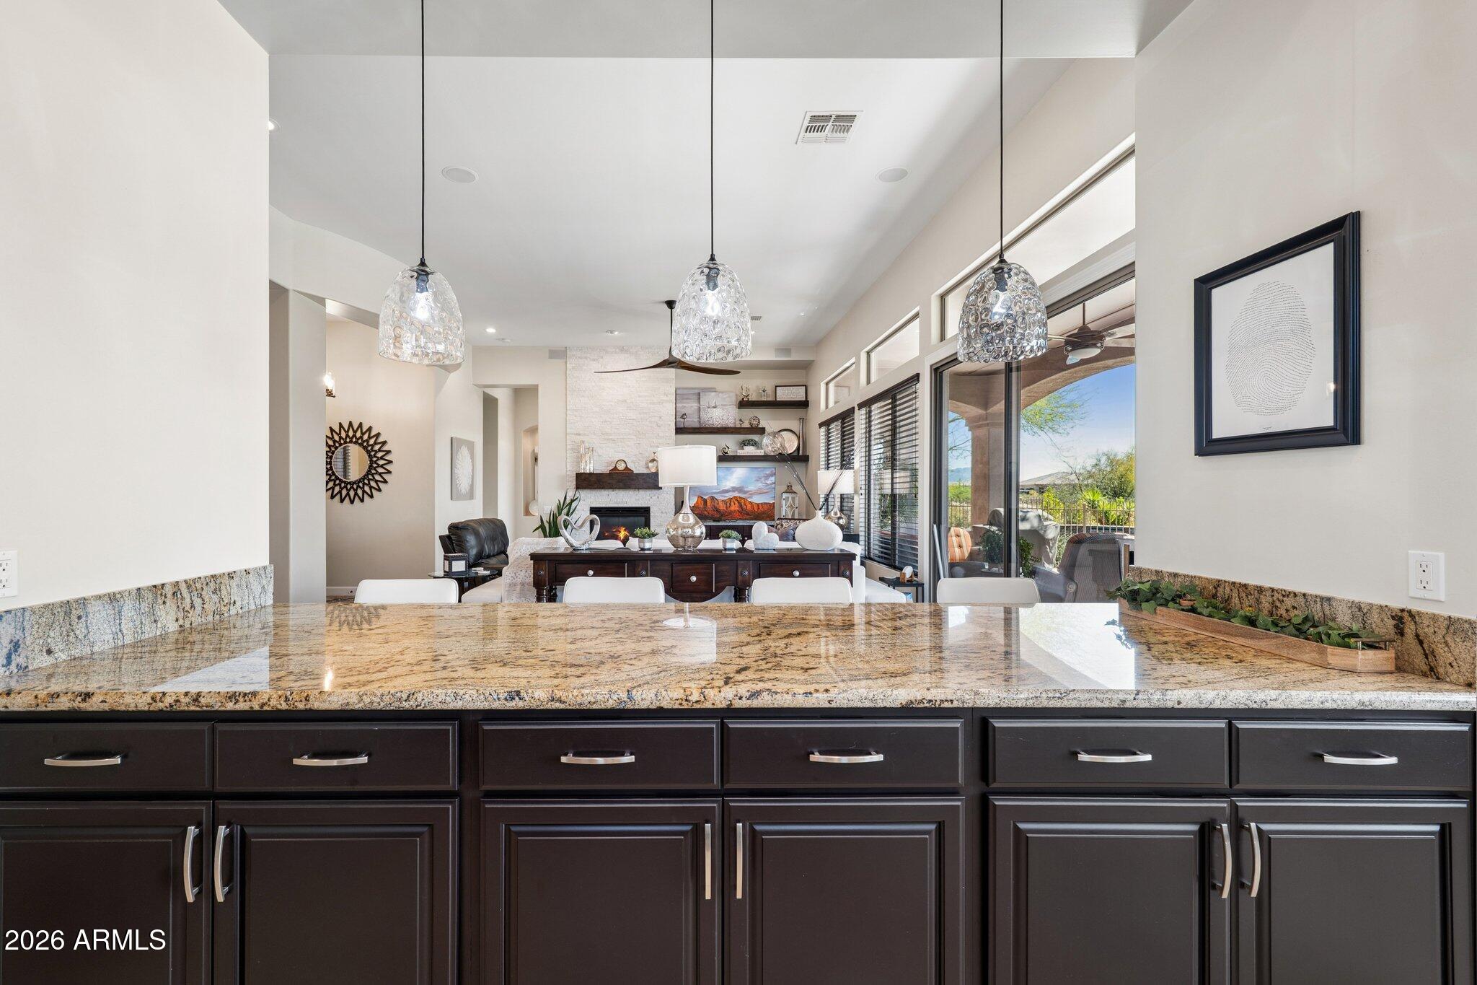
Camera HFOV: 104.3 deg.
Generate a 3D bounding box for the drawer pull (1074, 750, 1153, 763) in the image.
[{"bbox_3d":[0.831,0.586,1.280,0.164,0.014,0.036,0,0,0],"label":"drawer pull"}]

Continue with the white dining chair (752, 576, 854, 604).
[{"bbox_3d":[0.292,0.864,2.330,0.465,0.980,0.500,0,0,0],"label":"white dining chair"}]

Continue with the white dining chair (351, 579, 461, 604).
[{"bbox_3d":[-1.500,0.870,2.440,0.470,0.975,0.510,0,0,-2],"label":"white dining chair"}]

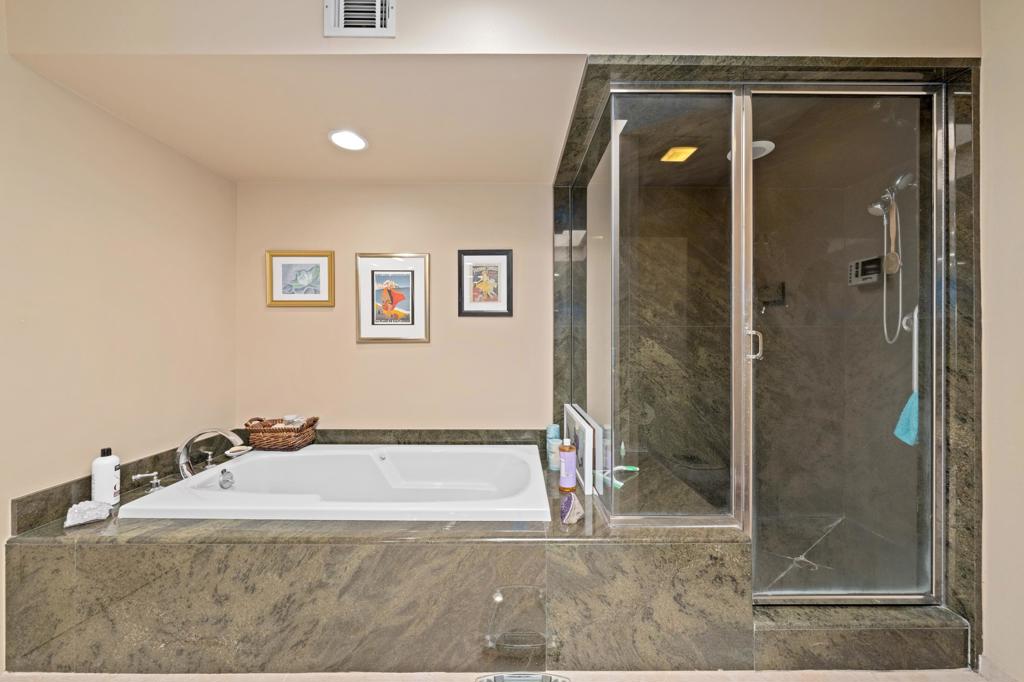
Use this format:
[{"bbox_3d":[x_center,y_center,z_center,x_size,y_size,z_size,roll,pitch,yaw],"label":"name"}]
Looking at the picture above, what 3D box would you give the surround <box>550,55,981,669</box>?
[{"bbox_3d":[0.954,0.080,1.825,1.378,2.148,1.063,0,0,0],"label":"surround"}]

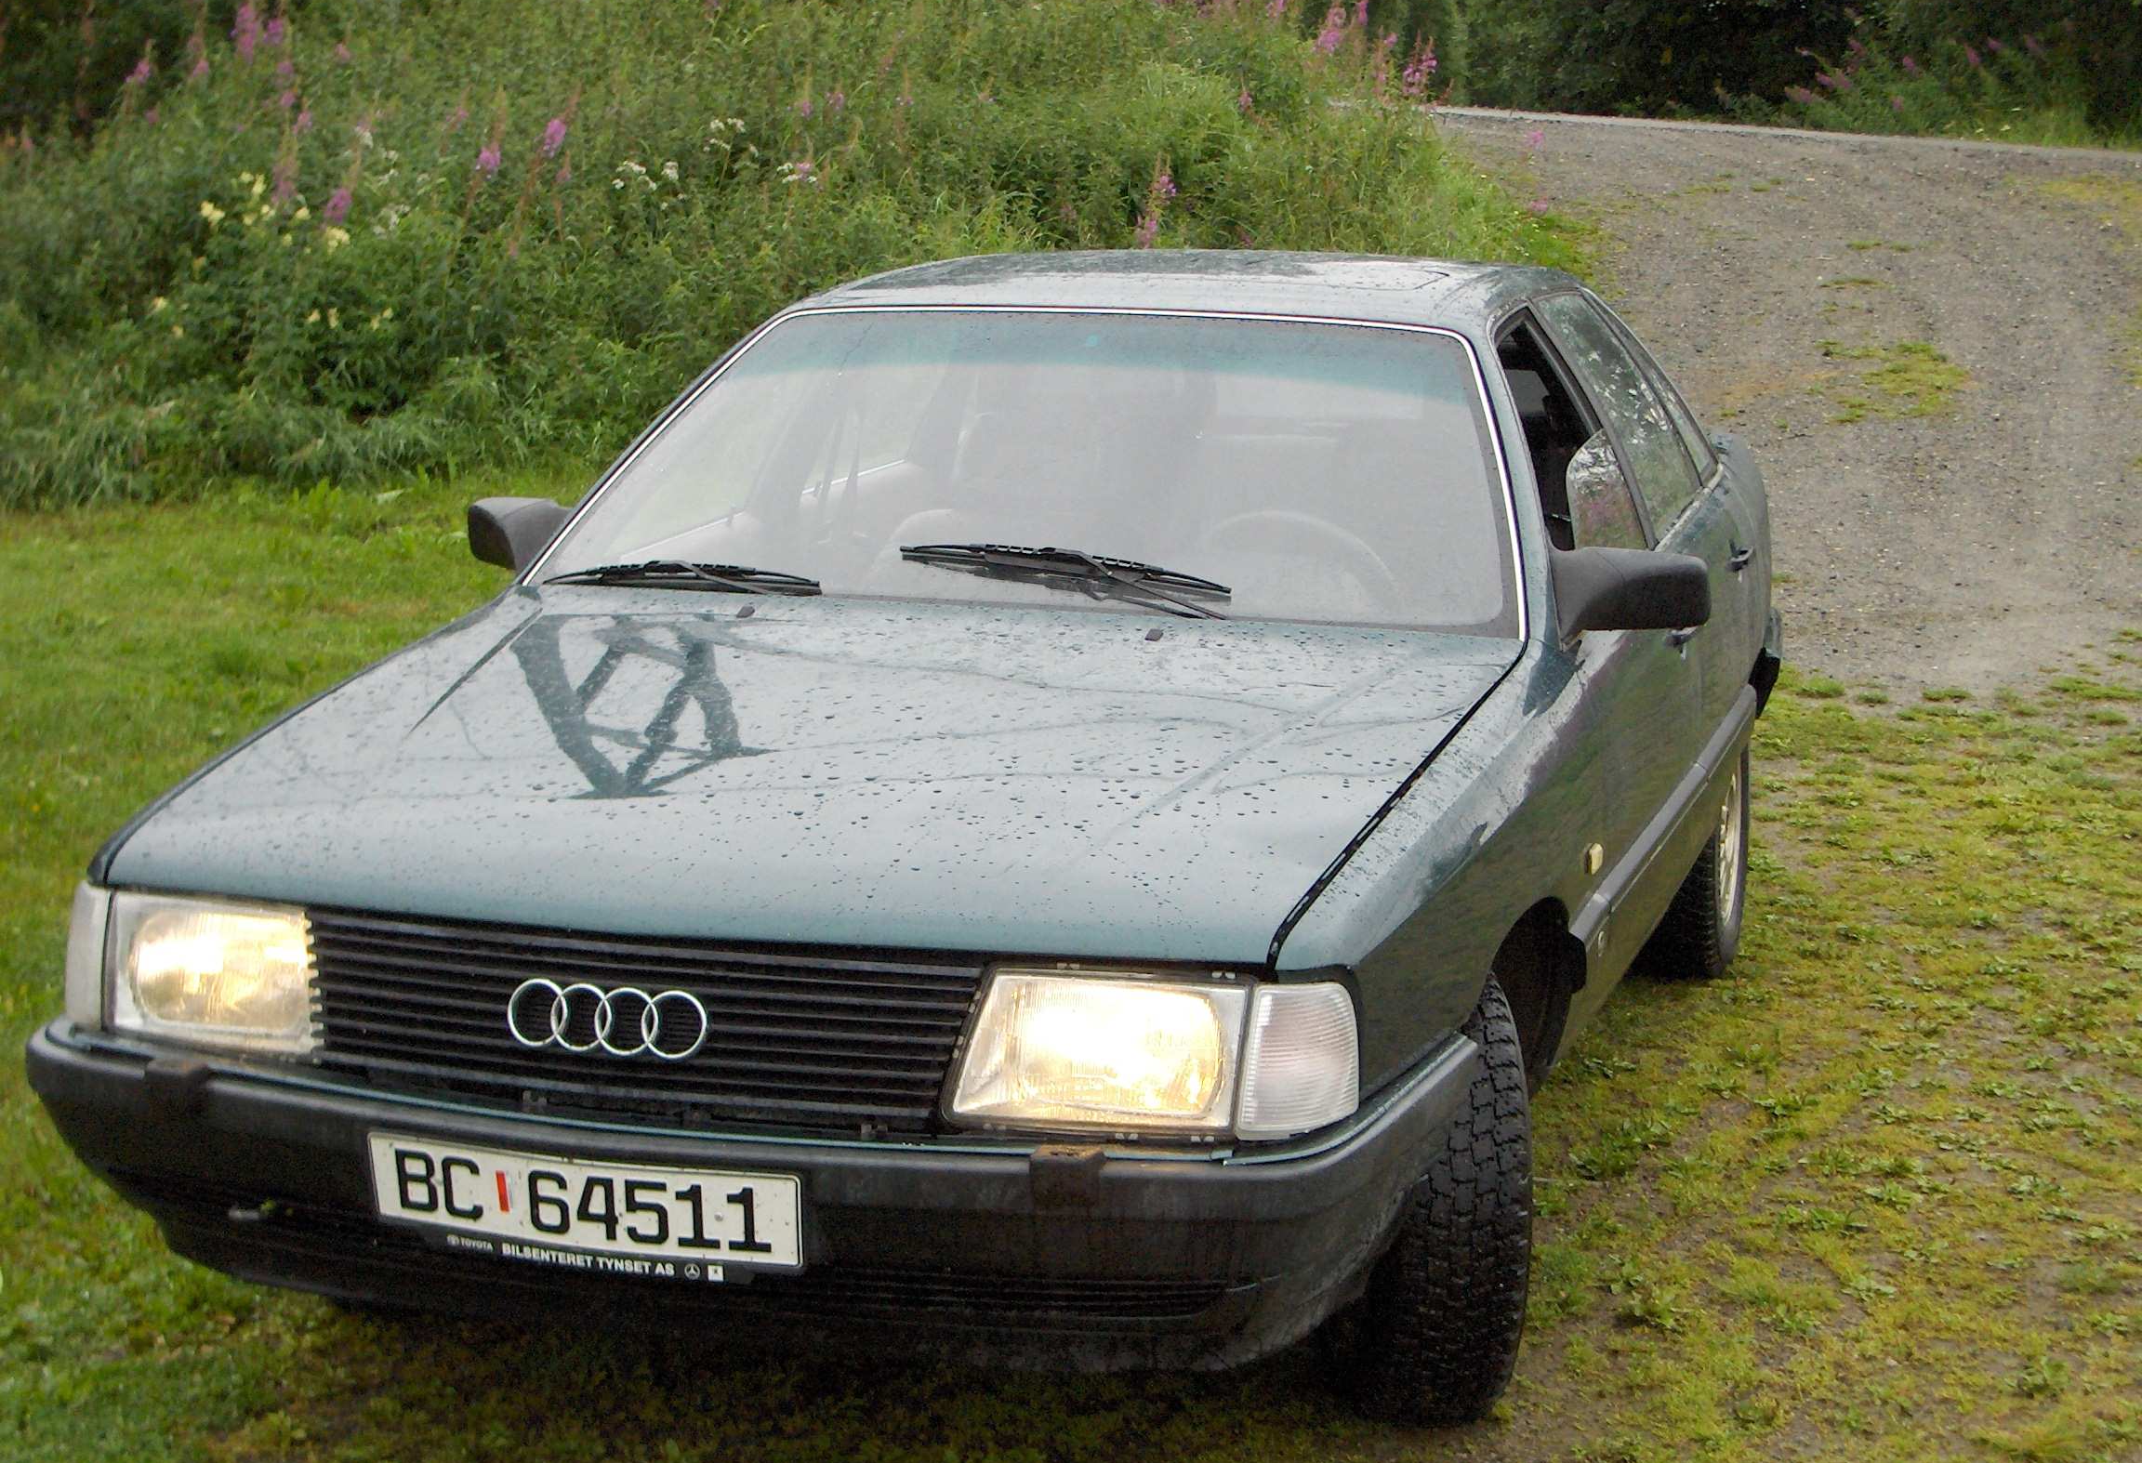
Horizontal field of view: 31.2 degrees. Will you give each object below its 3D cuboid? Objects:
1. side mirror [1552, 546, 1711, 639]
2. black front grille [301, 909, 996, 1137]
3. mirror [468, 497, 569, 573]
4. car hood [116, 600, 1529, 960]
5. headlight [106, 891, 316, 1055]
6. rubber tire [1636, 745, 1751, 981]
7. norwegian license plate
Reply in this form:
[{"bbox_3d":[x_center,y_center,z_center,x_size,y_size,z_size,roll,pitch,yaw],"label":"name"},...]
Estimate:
[{"bbox_3d":[0.816,-0.206,5.579,0.220,0.130,0.145,4,10,16],"label":"side mirror"},{"bbox_3d":[-0.500,0.319,4.322,0.810,0.180,0.100,4,1,16],"label":"black front grille"},{"bbox_3d":[-0.855,-0.309,6.071,0.215,0.130,0.145,4,10,16],"label":"mirror"},{"bbox_3d":[-0.292,0.025,4.957,1.490,0.125,1.390,4,17,16],"label":"car hood"},{"bbox_3d":[-0.995,0.279,4.550,0.320,0.175,0.150,5,1,23],"label":"headlight"},{"bbox_3d":[1.226,0.176,7.577,0.190,0.615,0.615,4,10,16],"label":"rubber tire"},{"bbox_3d":[-0.545,0.530,4.300,0.520,0.130,0.025,4,17,16],"label":"norwegian license plate"}]

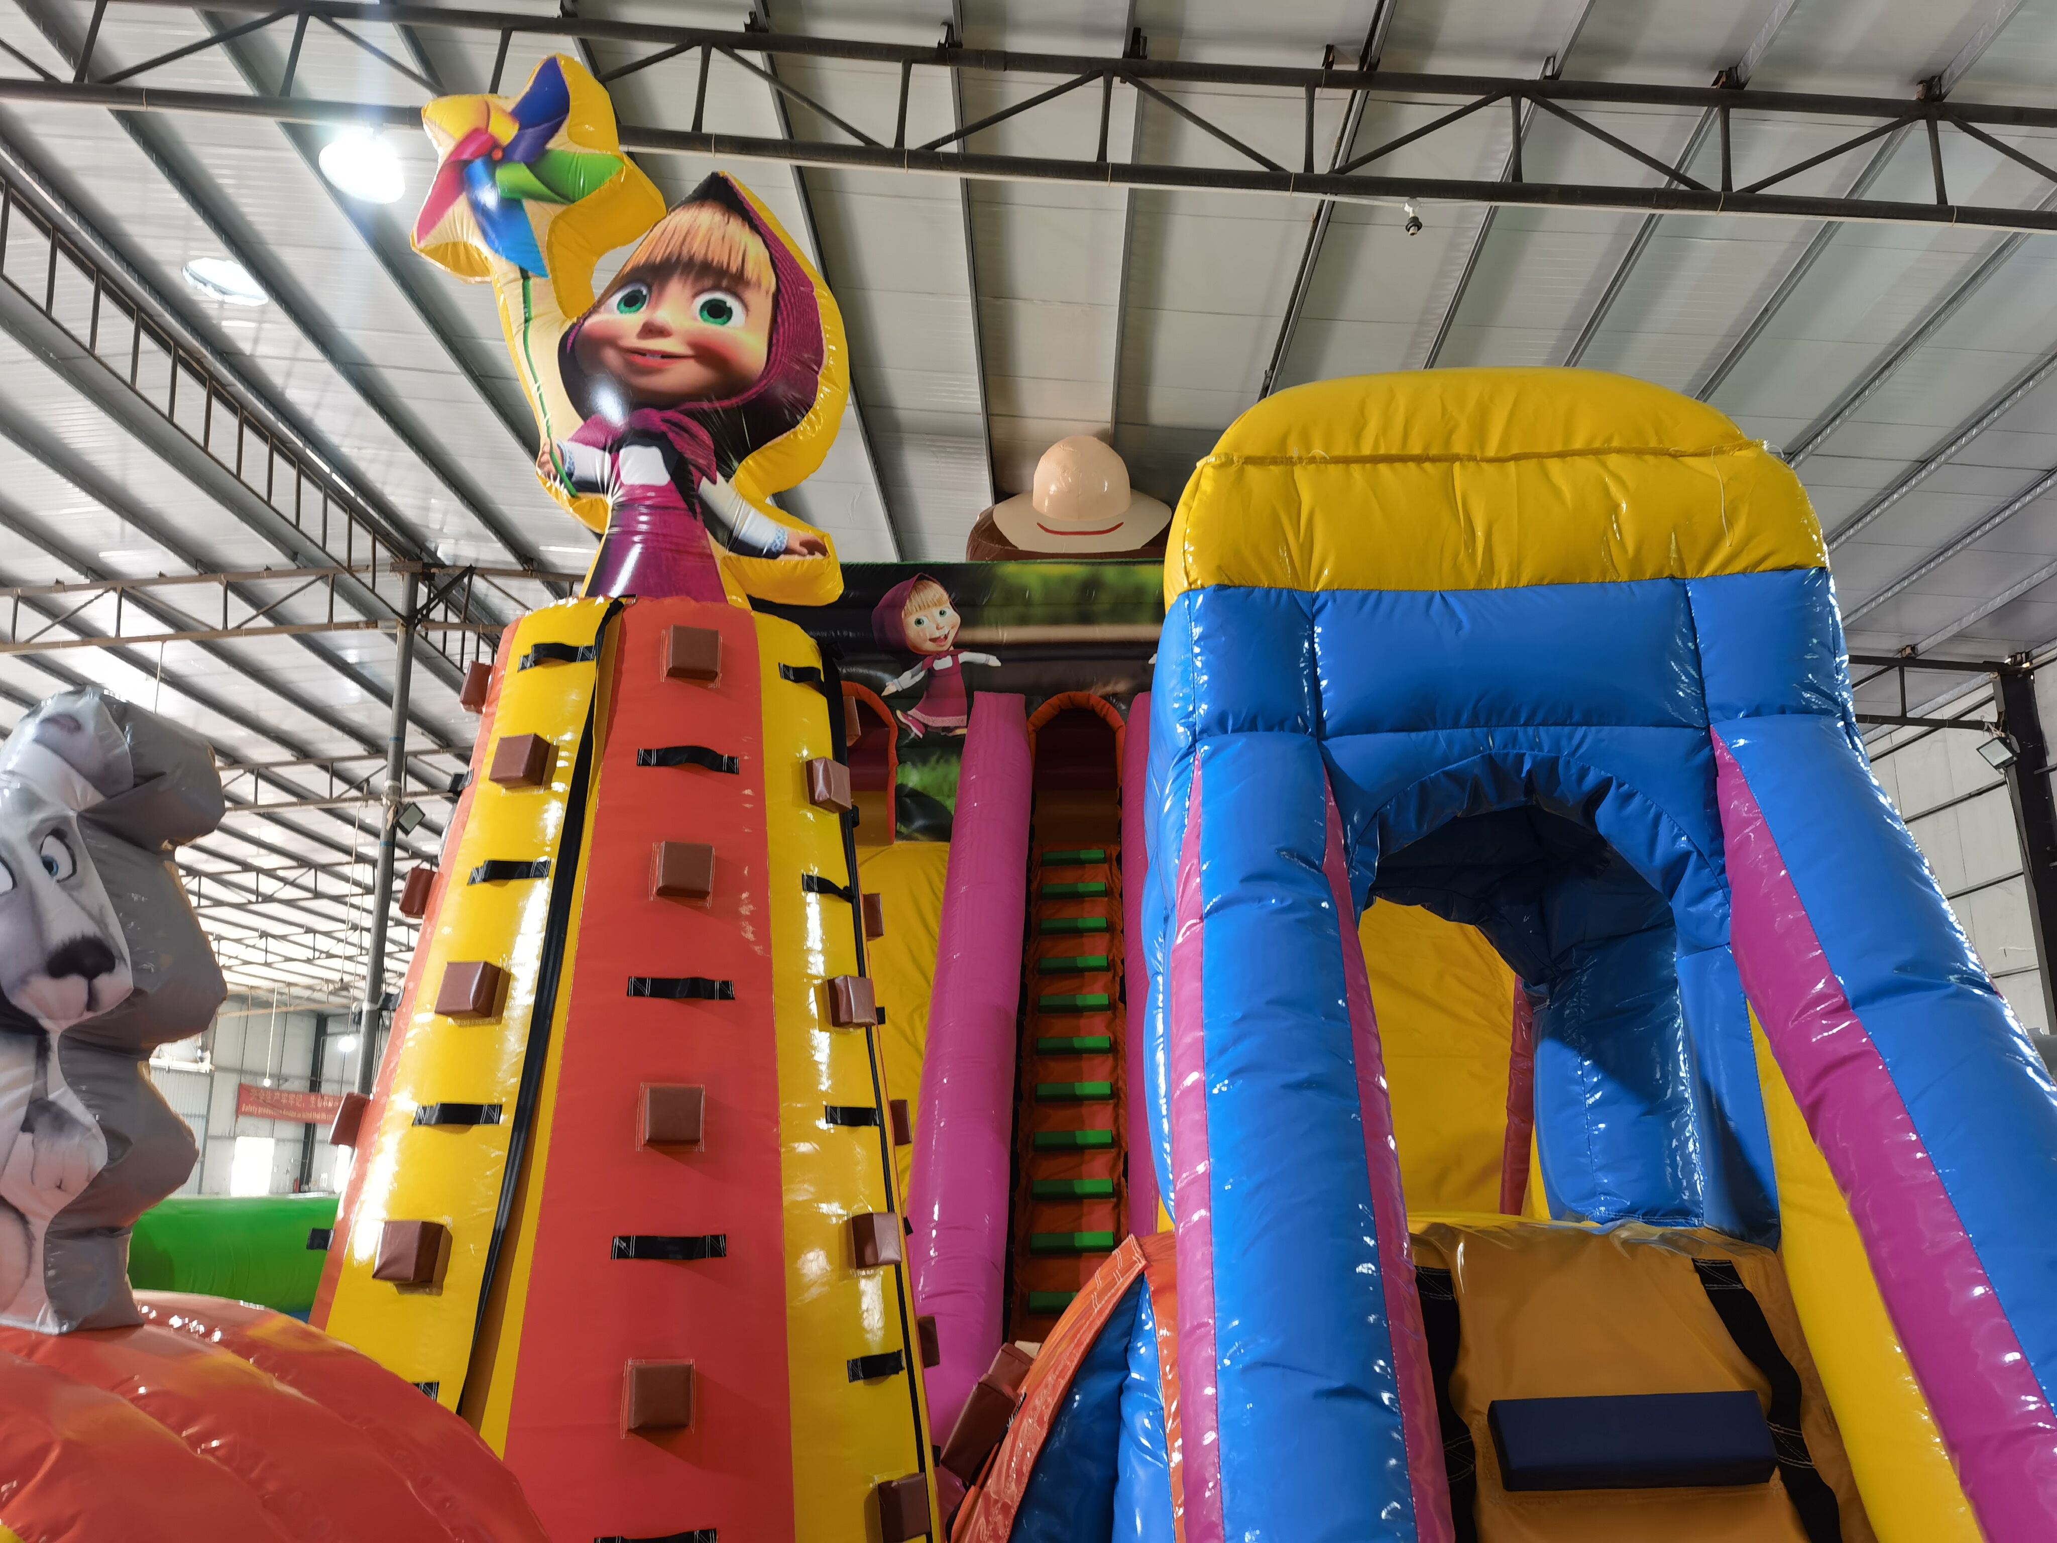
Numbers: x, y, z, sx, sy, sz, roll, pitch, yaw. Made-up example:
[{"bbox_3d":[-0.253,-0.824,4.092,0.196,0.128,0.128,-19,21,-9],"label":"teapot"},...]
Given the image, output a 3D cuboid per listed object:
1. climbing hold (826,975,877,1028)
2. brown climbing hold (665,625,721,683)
[{"bbox_3d":[-0.492,0.639,4.454,0.085,0.145,0.145,-16,-18,21],"label":"climbing hold"},{"bbox_3d":[-0.928,-0.324,4.443,0.145,0.145,0.085,4,-23,-17],"label":"brown climbing hold"}]

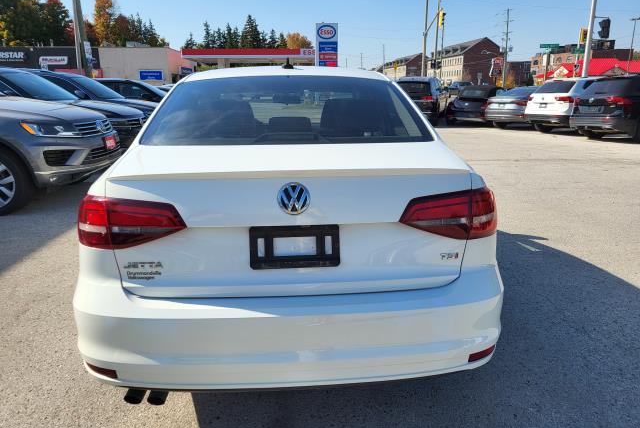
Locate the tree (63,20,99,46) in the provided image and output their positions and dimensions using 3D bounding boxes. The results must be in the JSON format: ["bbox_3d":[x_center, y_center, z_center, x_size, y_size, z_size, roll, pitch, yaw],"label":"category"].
[{"bbox_3d":[-28.757,-18.795,59.192,5.500,9.872,5.500,-1,14,-4],"label":"tree"}]

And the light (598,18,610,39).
[{"bbox_3d":[11.977,-7.795,20.201,0.320,0.800,0.350,-5,15,-19],"label":"light"}]

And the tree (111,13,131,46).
[{"bbox_3d":[-27.812,-22.701,68.457,3.800,11.160,3.800,0,15,0],"label":"tree"}]

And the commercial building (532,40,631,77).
[{"bbox_3d":[56.992,-31.574,105.727,21.000,11.431,15.000,2,14,7],"label":"commercial building"}]

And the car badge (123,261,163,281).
[{"bbox_3d":[-0.643,0.206,1.745,0.148,0.076,0.012,1,14,3],"label":"car badge"}]

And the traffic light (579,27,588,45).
[{"bbox_3d":[17.086,-11.553,31.111,0.380,1.080,0.400,-3,15,-12],"label":"traffic light"}]

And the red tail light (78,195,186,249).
[{"bbox_3d":[-0.715,0.018,1.844,0.460,0.195,0.260,-1,15,-4],"label":"red tail light"}]

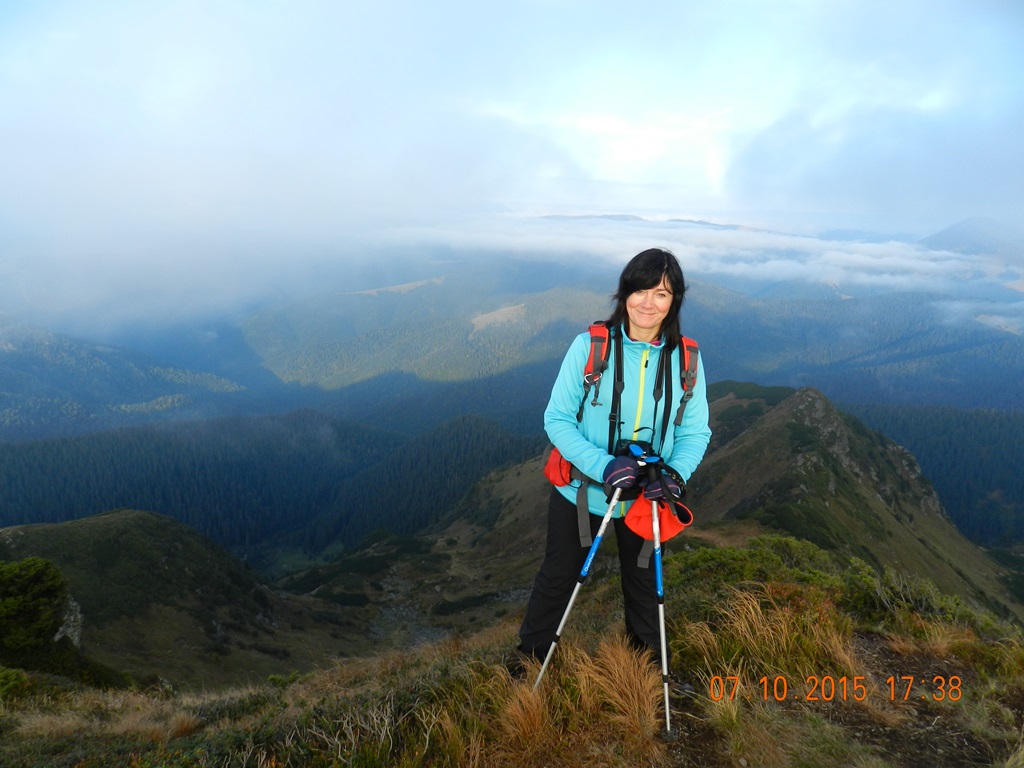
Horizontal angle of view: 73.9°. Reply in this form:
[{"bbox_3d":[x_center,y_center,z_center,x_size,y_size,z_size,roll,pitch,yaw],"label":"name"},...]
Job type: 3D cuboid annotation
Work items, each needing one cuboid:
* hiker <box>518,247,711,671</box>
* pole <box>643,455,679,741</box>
[{"bbox_3d":[0.344,0.362,2.280,0.620,1.590,0.500,2,14,0],"label":"hiker"},{"bbox_3d":[0.465,0.703,2.119,0.060,1.031,0.060,-6,15,2],"label":"pole"}]

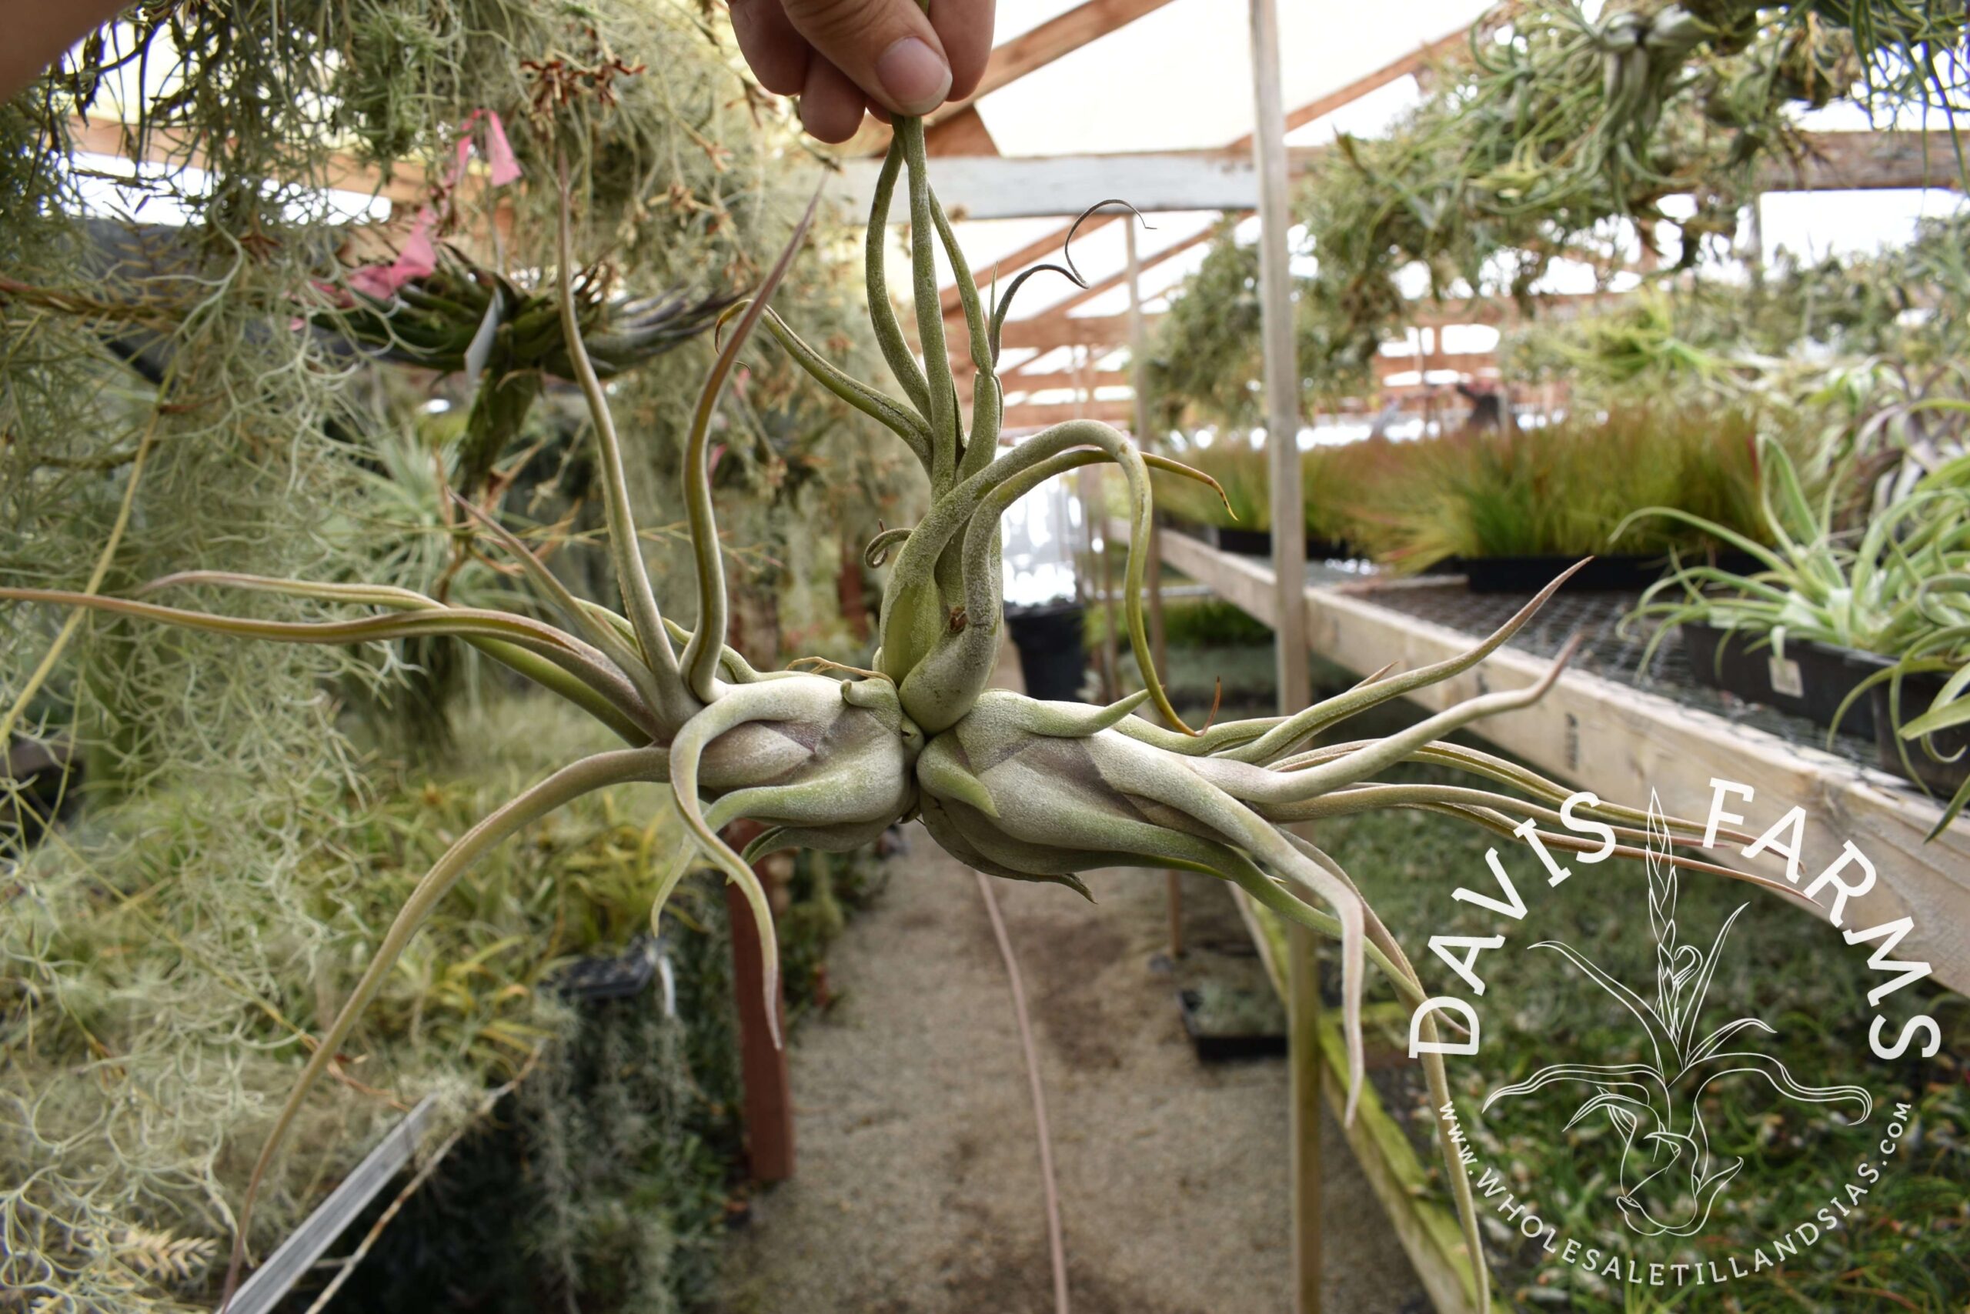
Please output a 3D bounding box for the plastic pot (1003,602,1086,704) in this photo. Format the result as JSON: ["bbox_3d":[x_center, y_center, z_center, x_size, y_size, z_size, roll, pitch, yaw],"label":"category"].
[{"bbox_3d":[0.475,0.006,11.000,0.600,0.710,0.600,-3,6,3],"label":"plastic pot"}]

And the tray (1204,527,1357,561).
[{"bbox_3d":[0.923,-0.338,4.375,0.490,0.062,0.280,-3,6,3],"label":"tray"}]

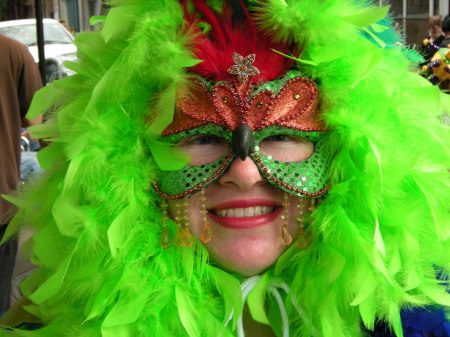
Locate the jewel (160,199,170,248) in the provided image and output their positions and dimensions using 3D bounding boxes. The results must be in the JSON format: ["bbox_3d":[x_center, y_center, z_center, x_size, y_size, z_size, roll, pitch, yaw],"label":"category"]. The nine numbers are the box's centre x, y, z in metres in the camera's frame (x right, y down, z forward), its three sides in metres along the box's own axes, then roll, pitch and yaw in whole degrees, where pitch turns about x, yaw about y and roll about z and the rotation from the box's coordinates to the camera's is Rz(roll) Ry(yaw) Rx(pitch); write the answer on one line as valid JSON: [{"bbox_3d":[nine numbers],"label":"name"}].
[{"bbox_3d":[-0.049,0.045,0.558,0.009,0.041,0.008,-2,5,6],"label":"jewel"}]

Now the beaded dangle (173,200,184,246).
[{"bbox_3d":[-0.038,0.045,0.553,0.009,0.039,0.008,-2,5,6],"label":"beaded dangle"}]

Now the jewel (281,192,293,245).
[{"bbox_3d":[0.049,0.041,0.542,0.009,0.043,0.008,-2,5,-3],"label":"jewel"}]

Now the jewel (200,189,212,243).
[{"bbox_3d":[-0.015,0.038,0.542,0.009,0.043,0.008,-2,5,3],"label":"jewel"}]

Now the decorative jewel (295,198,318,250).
[{"bbox_3d":[0.066,0.045,0.552,0.018,0.041,0.010,-3,5,-9],"label":"decorative jewel"}]

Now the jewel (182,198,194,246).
[{"bbox_3d":[-0.030,0.043,0.550,0.009,0.041,0.008,-2,5,6],"label":"jewel"}]

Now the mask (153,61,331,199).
[{"bbox_3d":[0.013,-0.032,0.545,0.152,0.113,0.065,-2,3,1],"label":"mask"}]

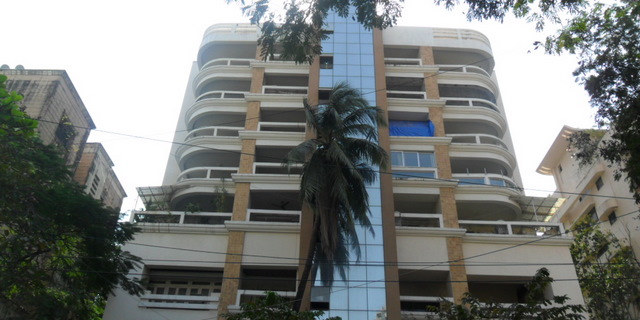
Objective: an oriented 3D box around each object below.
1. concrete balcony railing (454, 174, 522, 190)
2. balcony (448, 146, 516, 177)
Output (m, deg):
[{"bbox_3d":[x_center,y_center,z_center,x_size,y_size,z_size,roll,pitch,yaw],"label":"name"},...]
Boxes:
[{"bbox_3d":[9.831,1.604,29.397,4.372,0.742,1.291,2,-36,0],"label":"concrete balcony railing"},{"bbox_3d":[10.185,0.119,30.860,4.778,1.220,2.186,2,-36,0],"label":"balcony"}]

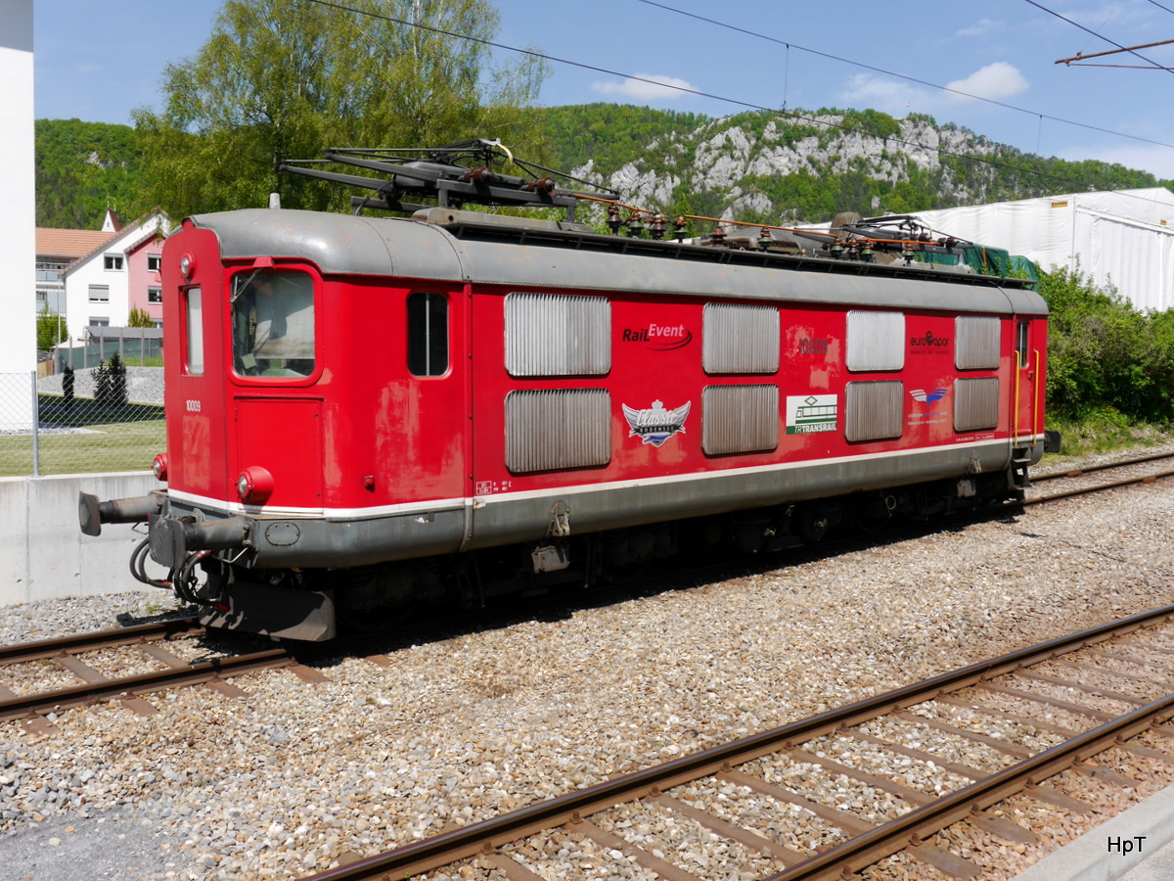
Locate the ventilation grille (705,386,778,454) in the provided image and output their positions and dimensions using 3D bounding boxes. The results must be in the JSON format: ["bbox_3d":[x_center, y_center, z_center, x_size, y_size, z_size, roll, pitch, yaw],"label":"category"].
[{"bbox_3d":[1.619,-0.223,11.473,1.261,0.721,0.060,-4,6,-43],"label":"ventilation grille"}]

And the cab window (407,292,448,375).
[{"bbox_3d":[-1.290,-0.855,8.774,0.399,0.680,0.060,-4,6,-43],"label":"cab window"}]

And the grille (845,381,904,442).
[{"bbox_3d":[3.485,-0.362,13.197,1.274,0.720,0.060,-4,6,-43],"label":"grille"}]

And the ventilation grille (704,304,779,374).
[{"bbox_3d":[1.618,-1.065,11.407,1.262,0.710,0.060,-4,6,-43],"label":"ventilation grille"}]

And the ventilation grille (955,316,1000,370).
[{"bbox_3d":[5.332,-1.330,14.840,1.267,0.718,0.060,-4,6,-43],"label":"ventilation grille"}]

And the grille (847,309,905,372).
[{"bbox_3d":[3.487,-1.200,13.135,1.272,0.711,0.060,-4,6,-43],"label":"grille"}]

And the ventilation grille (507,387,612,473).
[{"bbox_3d":[-0.256,-0.100,9.739,1.265,0.721,0.060,-4,6,-43],"label":"ventilation grille"}]

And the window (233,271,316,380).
[{"bbox_3d":[-2.420,-0.896,8.431,0.705,0.825,0.080,1,5,13],"label":"window"}]

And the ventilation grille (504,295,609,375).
[{"bbox_3d":[-0.255,-0.936,9.675,1.260,0.713,0.060,-4,6,-43],"label":"ventilation grille"}]

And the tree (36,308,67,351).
[{"bbox_3d":[-39.773,-8.113,80.000,3.000,3.900,3.000,-3,6,-34],"label":"tree"}]

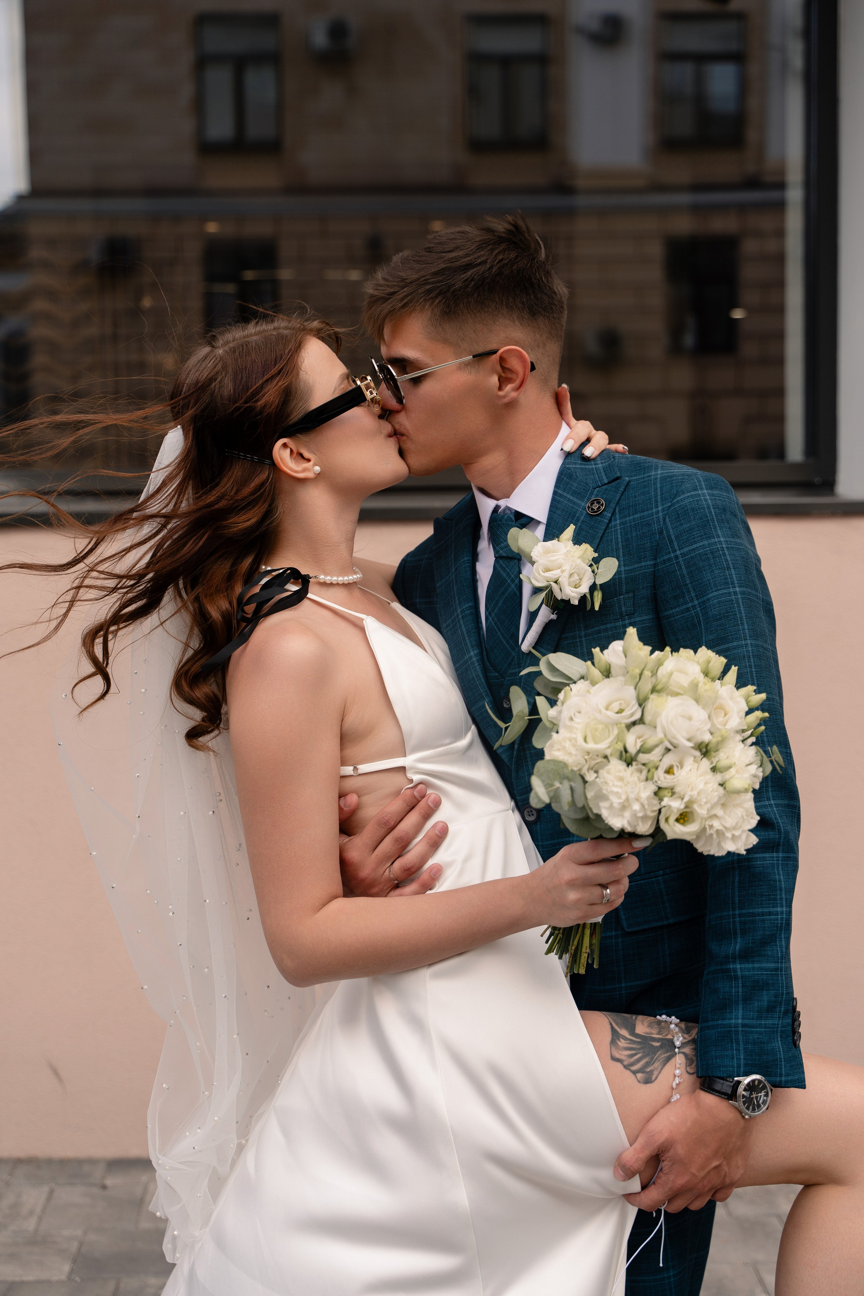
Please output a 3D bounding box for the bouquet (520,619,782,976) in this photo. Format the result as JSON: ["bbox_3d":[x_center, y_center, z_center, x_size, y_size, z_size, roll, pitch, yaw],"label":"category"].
[{"bbox_3d":[0.218,0.150,1.520,0.250,0.335,0.220,18,5,5],"label":"bouquet"}]

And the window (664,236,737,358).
[{"bbox_3d":[3.921,-5.084,22.401,1.010,1.663,0.150,0,6,3],"label":"window"}]

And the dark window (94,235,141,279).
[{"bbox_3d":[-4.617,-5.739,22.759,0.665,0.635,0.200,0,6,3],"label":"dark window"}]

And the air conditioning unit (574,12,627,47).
[{"bbox_3d":[2.382,-8.730,21.863,0.708,0.472,0.330,0,6,3],"label":"air conditioning unit"}]

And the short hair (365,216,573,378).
[{"bbox_3d":[0.035,-0.371,1.620,0.212,0.170,0.175,-3,3,-9],"label":"short hair"}]

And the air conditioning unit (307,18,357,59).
[{"bbox_3d":[-1.429,-8.687,22.061,0.700,0.574,0.330,0,6,3],"label":"air conditioning unit"}]

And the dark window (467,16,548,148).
[{"bbox_3d":[1.082,-8.117,22.200,1.141,1.845,0.150,0,6,3],"label":"dark window"}]

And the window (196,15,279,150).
[{"bbox_3d":[-2.813,-8.179,22.390,1.165,1.904,0.150,0,6,3],"label":"window"}]

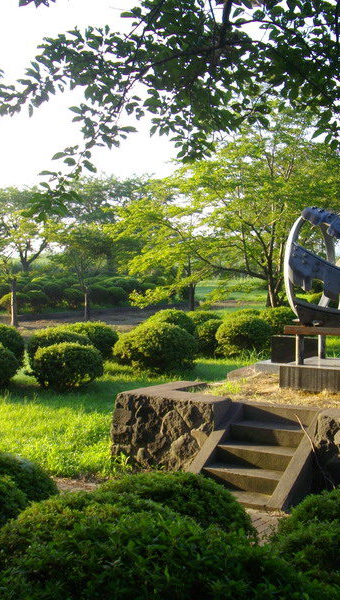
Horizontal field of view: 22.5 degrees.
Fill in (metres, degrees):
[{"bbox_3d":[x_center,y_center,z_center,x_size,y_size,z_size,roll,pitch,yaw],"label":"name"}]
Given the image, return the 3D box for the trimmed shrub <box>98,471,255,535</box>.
[{"bbox_3d":[0.047,1.593,5.800,1.092,0.800,1.092,0,2,1],"label":"trimmed shrub"}]

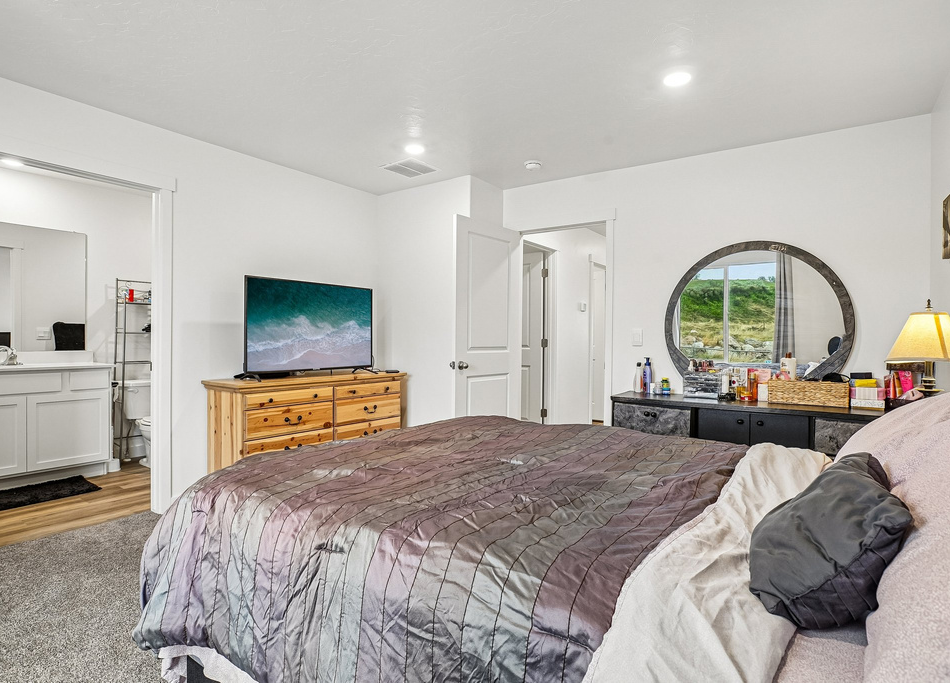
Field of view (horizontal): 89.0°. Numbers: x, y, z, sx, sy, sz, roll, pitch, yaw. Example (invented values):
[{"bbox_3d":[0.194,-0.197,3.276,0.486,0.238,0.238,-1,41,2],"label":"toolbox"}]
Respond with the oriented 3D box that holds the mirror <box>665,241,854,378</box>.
[{"bbox_3d":[1.862,-0.138,3.250,1.100,1.060,0.050,1,1,32],"label":"mirror"}]

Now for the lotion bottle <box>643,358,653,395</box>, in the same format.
[{"bbox_3d":[1.273,0.253,3.560,0.065,0.258,0.065,0,1,-22],"label":"lotion bottle"}]

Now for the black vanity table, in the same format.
[{"bbox_3d":[1.773,0.750,3.110,1.670,0.710,0.430,1,1,32],"label":"black vanity table"}]

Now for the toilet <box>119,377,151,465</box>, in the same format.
[{"bbox_3d":[-2.790,0.705,4.276,0.700,0.710,0.450,1,1,37],"label":"toilet"}]

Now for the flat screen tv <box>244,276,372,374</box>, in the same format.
[{"bbox_3d":[-1.203,-0.087,3.660,0.230,0.700,1.115,1,1,37],"label":"flat screen tv"}]

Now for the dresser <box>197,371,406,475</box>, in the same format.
[{"bbox_3d":[-1.205,0.670,3.645,0.510,0.810,1.420,1,1,37],"label":"dresser"}]

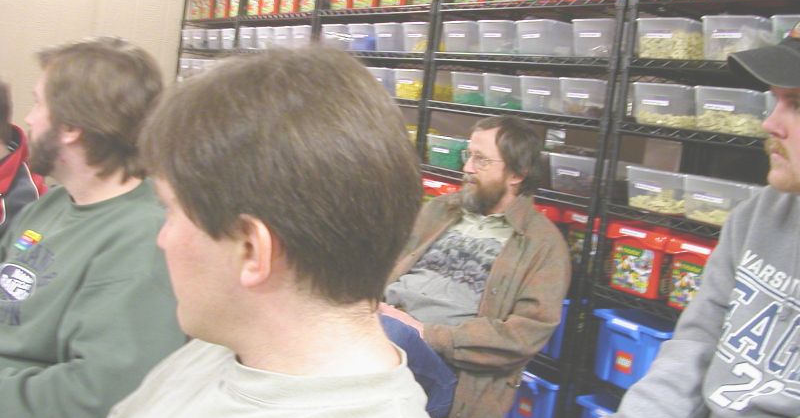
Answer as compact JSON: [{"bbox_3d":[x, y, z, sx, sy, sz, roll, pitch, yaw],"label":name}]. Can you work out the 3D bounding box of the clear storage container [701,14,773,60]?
[{"bbox_3d":[0.966,-0.429,2.239,0.320,0.114,0.190,1,9,-33],"label":"clear storage container"}]

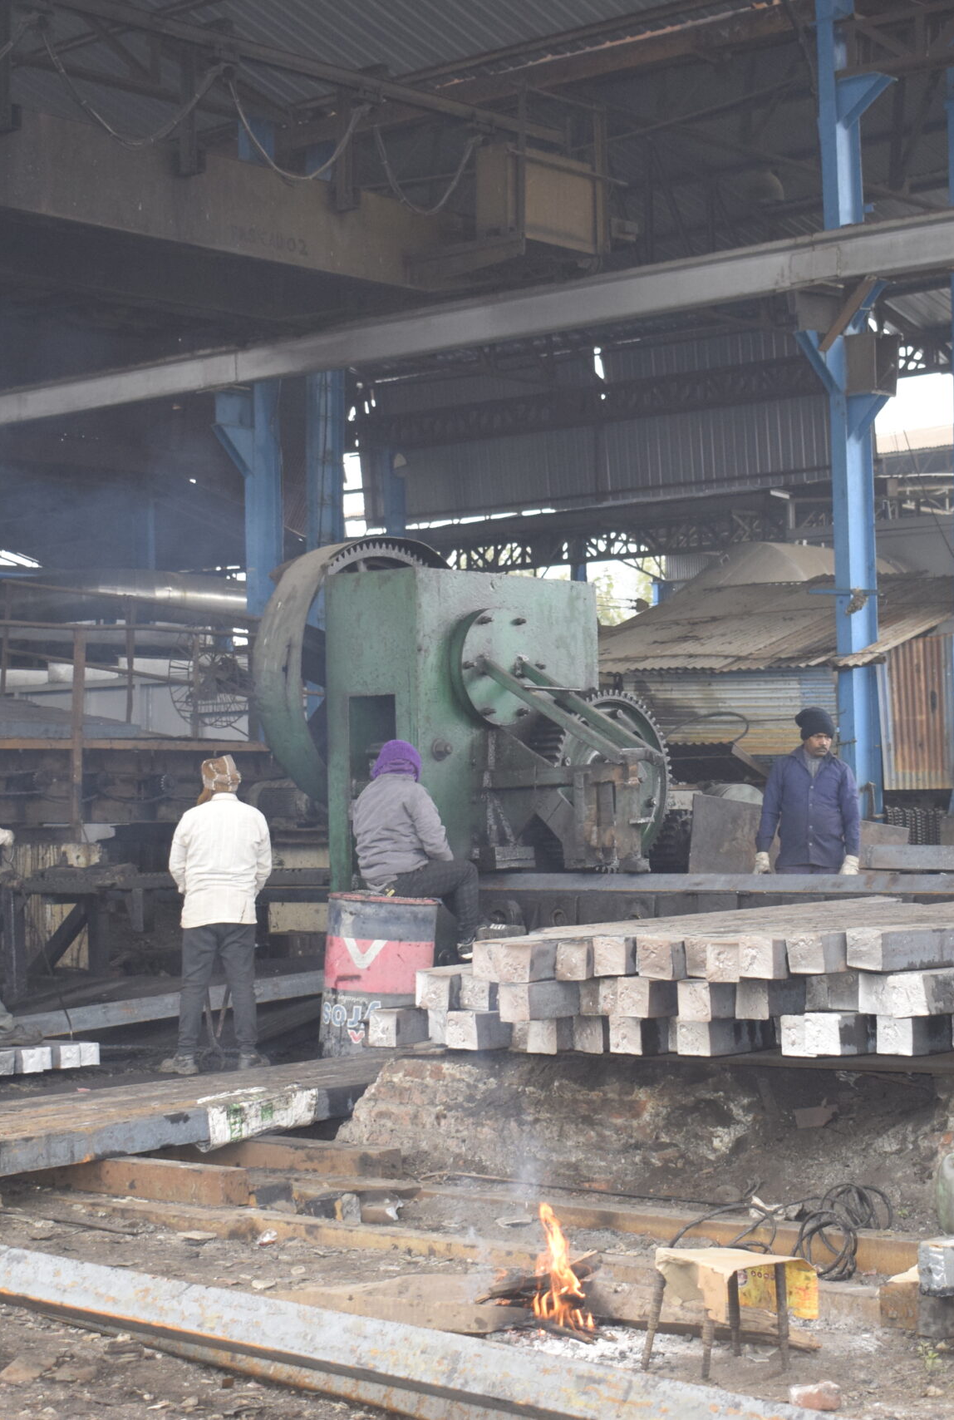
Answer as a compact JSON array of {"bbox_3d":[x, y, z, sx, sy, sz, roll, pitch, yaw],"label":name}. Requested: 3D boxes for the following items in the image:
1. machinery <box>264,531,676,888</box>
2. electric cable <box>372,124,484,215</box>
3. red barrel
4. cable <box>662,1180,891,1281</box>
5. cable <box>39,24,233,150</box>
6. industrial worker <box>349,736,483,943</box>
[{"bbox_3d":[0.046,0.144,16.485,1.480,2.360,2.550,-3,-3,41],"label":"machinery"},{"bbox_3d":[-0.343,-4.091,20.174,0.100,0.730,1.268,-3,-3,41],"label":"electric cable"},{"bbox_3d":[-0.526,1.436,14.400,0.600,0.880,0.600,-1,-2,0],"label":"red barrel"},{"bbox_3d":[0.912,1.537,8.000,0.670,0.240,0.500,-1,-2,0],"label":"cable"},{"bbox_3d":[-2.298,-4.122,17.894,0.100,0.730,1.704,-3,-3,41],"label":"cable"},{"bbox_3d":[-0.335,0.740,14.700,0.620,1.150,0.450,1,-3,-37],"label":"industrial worker"}]

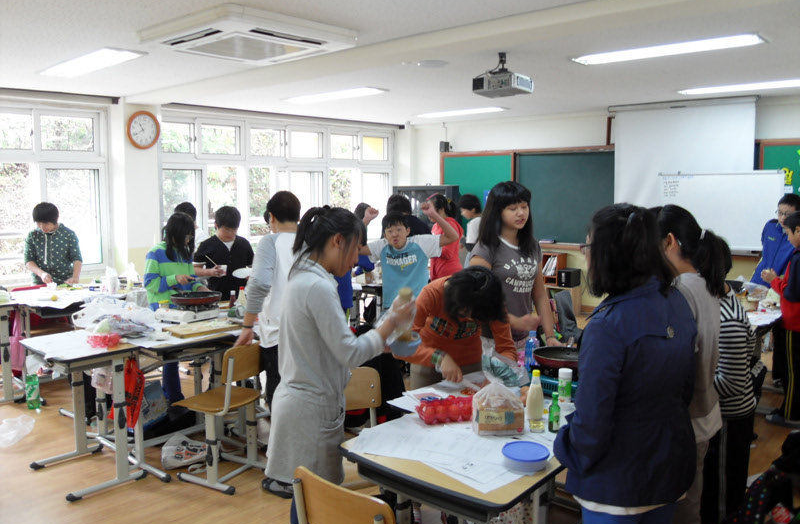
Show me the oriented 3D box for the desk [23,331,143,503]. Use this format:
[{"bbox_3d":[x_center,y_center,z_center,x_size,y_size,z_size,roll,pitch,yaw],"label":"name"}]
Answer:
[{"bbox_3d":[-1.817,0.835,3.693,0.640,0.742,0.445,7,9,43],"label":"desk"}]

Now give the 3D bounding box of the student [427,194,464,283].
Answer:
[{"bbox_3d":[0.400,0.164,5.945,0.360,1.540,0.430,1,7,6],"label":"student"}]

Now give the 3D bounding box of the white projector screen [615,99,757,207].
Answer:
[{"bbox_3d":[2.910,-1.080,6.750,1.440,1.150,0.080,6,9,39],"label":"white projector screen"}]

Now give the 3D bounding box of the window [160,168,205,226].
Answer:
[{"bbox_3d":[-2.311,-0.526,6.843,0.060,0.900,0.570,6,9,39],"label":"window"}]

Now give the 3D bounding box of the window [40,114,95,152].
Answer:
[{"bbox_3d":[-3.608,-1.384,7.023,0.060,0.400,0.560,7,10,42],"label":"window"}]

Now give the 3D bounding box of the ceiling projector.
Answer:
[{"bbox_3d":[0.755,-1.397,4.782,0.340,0.290,0.280,6,9,39],"label":"ceiling projector"}]

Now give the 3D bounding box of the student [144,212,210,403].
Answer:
[{"bbox_3d":[-1.651,0.345,4.843,0.400,1.430,0.380,6,10,42],"label":"student"}]

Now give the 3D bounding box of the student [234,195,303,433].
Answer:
[{"bbox_3d":[-0.640,0.421,3.380,0.460,1.530,0.330,-5,9,-37],"label":"student"}]

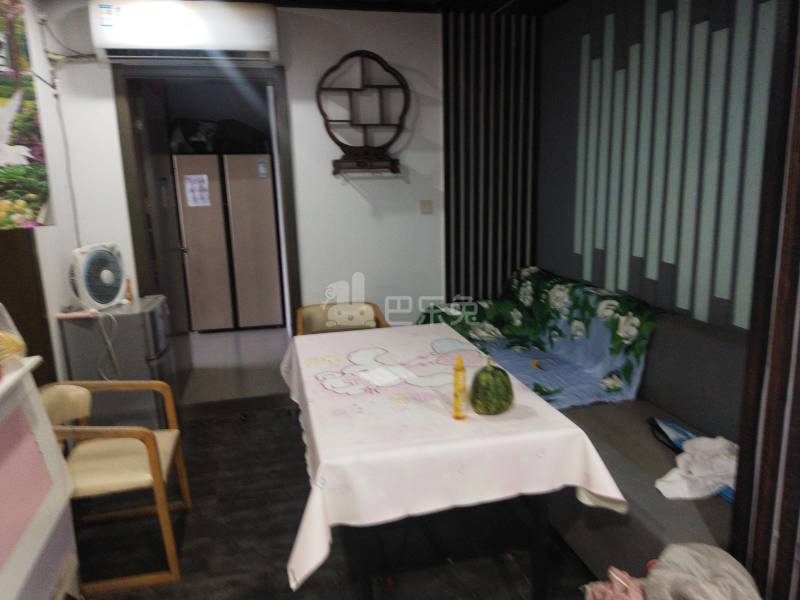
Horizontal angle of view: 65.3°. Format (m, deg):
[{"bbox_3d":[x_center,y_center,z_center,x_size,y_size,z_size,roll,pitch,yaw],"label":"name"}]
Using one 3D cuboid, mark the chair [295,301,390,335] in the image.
[{"bbox_3d":[-0.312,0.429,3.672,0.565,0.745,0.510,-4,11,-10],"label":"chair"}]

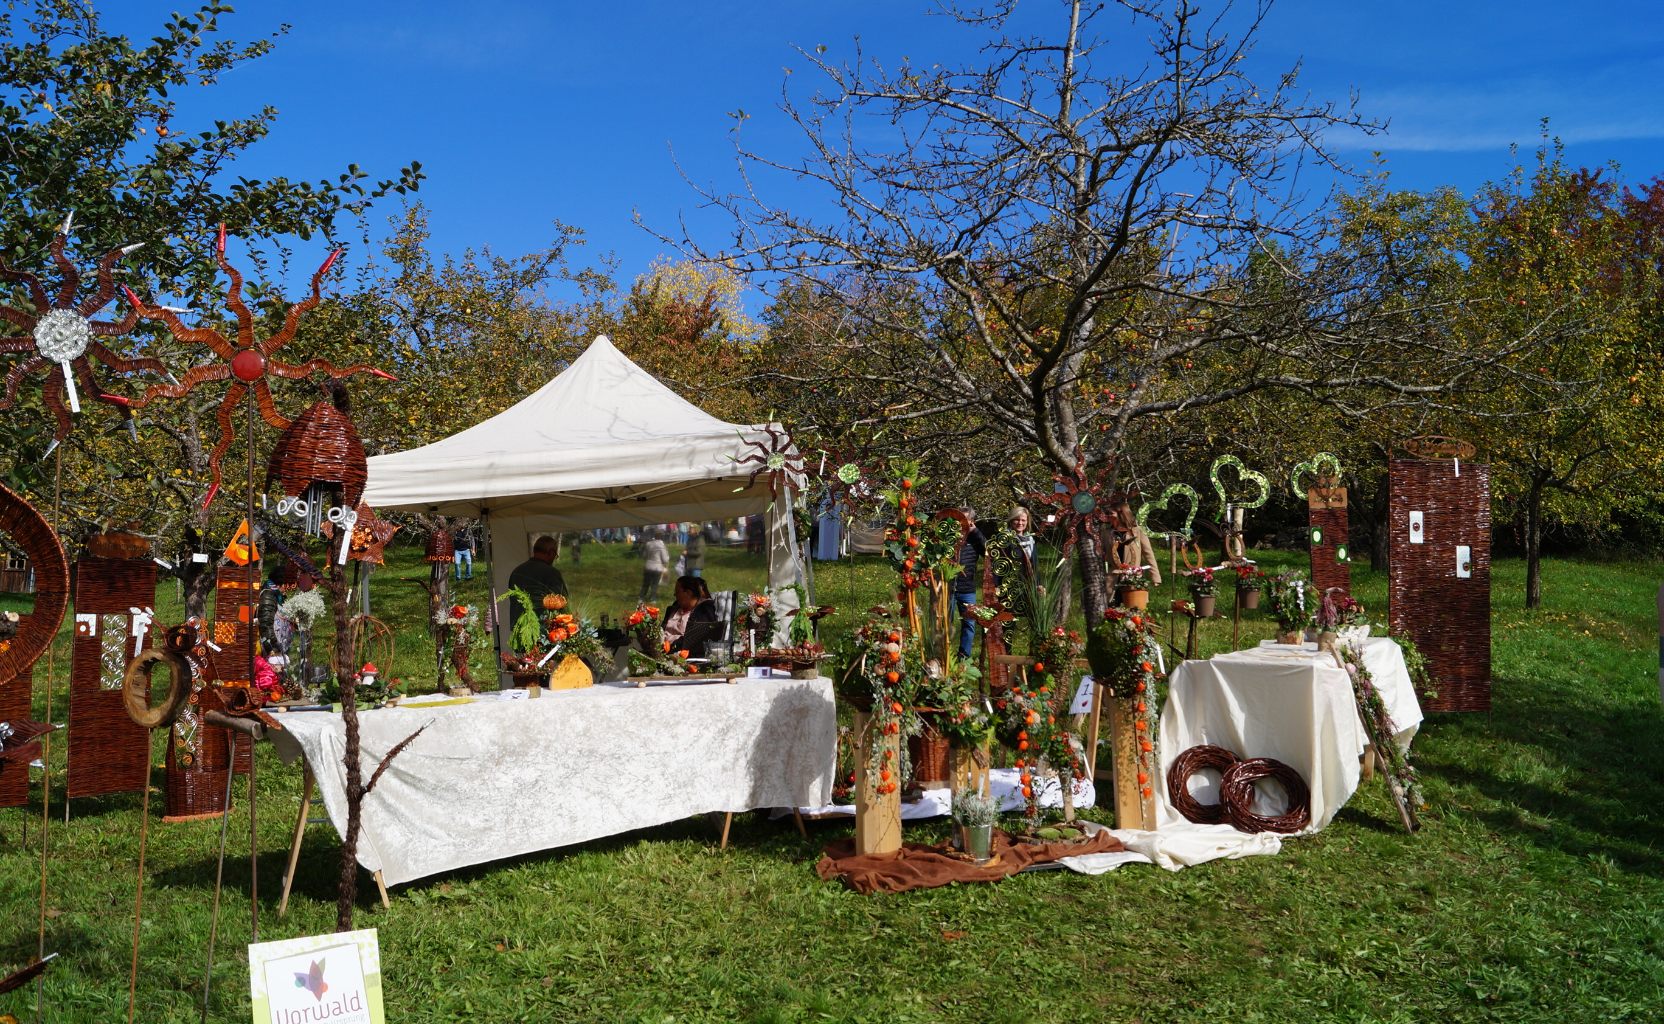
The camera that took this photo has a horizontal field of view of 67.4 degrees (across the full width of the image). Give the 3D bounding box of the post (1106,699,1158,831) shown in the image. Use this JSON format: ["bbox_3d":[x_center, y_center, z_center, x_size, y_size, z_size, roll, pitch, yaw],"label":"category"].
[{"bbox_3d":[1.471,1.214,6.100,0.150,0.660,0.150,-4,-1,40],"label":"post"}]

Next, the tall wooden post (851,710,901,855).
[{"bbox_3d":[0.217,1.257,5.800,0.175,0.670,0.175,-1,-1,-14],"label":"tall wooden post"}]

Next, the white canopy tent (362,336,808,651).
[{"bbox_3d":[-1.820,0.100,10.330,3.000,3.150,3.000,-5,-1,1],"label":"white canopy tent"}]

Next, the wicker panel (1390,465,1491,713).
[{"bbox_3d":[4.339,0.519,8.900,0.720,1.820,0.050,0,-1,-7],"label":"wicker panel"}]

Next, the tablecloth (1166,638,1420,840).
[{"bbox_3d":[2.500,1.125,6.700,0.950,0.780,1.600,-1,-1,29],"label":"tablecloth"}]

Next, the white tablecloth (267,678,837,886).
[{"bbox_3d":[-1.190,1.150,5.600,2.420,0.650,0.640,-1,-1,-27],"label":"white tablecloth"}]

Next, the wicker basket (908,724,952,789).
[{"bbox_3d":[0.547,1.252,6.600,0.270,0.380,0.270,0,-1,0],"label":"wicker basket"}]

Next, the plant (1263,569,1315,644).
[{"bbox_3d":[2.567,0.529,7.000,0.250,0.410,0.240,0,-1,0],"label":"plant"}]

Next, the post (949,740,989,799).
[{"bbox_3d":[0.652,1.305,5.880,0.180,0.570,0.150,0,-1,-6],"label":"post"}]

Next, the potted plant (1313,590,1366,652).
[{"bbox_3d":[2.709,0.579,6.650,0.260,0.340,0.220,0,-1,0],"label":"potted plant"}]

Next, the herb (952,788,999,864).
[{"bbox_3d":[0.648,1.427,5.680,0.210,0.340,0.210,0,-1,0],"label":"herb"}]

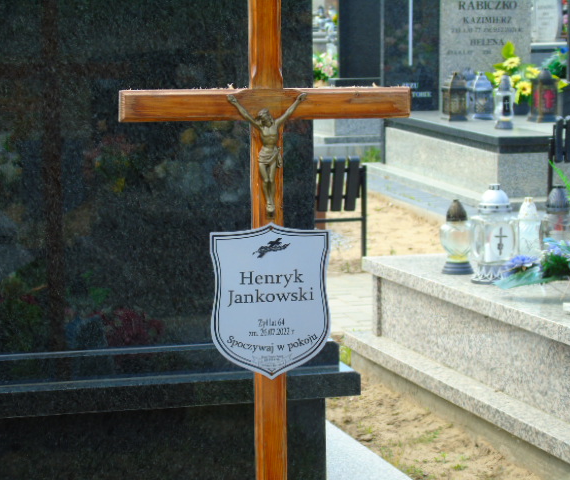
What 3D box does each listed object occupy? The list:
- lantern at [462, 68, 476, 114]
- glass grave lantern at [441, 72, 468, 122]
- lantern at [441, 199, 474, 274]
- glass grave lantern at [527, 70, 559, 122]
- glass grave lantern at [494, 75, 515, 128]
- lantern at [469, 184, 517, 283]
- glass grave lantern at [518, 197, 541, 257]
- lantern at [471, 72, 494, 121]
[{"bbox_3d":[1.265,-1.018,11.930,0.132,0.324,0.132,-2,7,-14],"label":"lantern"},{"bbox_3d":[1.121,-0.947,11.481,0.132,0.319,0.132,-3,7,-19],"label":"glass grave lantern"},{"bbox_3d":[0.583,-0.012,5.865,0.110,0.249,0.102,0,7,0],"label":"lantern"},{"bbox_3d":[1.692,-0.947,11.379,0.142,0.347,0.142,-3,8,-21],"label":"glass grave lantern"},{"bbox_3d":[1.379,-0.864,10.880,0.128,0.331,0.128,-1,7,-8],"label":"glass grave lantern"},{"bbox_3d":[0.687,-0.023,5.681,0.150,0.318,0.150,-2,7,-12],"label":"lantern"},{"bbox_3d":[0.834,-0.023,5.935,0.085,0.246,0.085,-1,7,-8],"label":"glass grave lantern"},{"bbox_3d":[1.327,-0.967,11.631,0.132,0.312,0.132,-2,7,-13],"label":"lantern"}]

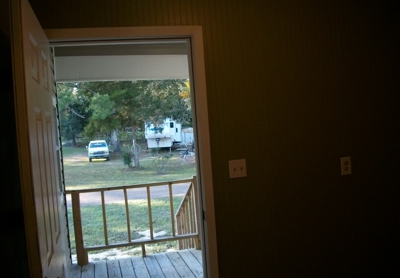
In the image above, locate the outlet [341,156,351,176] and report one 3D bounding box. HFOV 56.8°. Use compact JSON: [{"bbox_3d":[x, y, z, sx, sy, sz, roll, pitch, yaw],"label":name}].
[{"bbox_3d":[0.978,0.180,2.470,0.070,0.115,0.010,-4,2,-10],"label":"outlet"}]

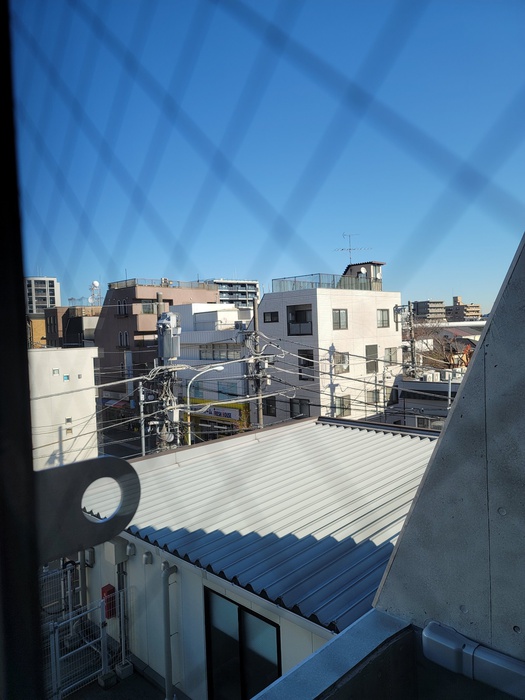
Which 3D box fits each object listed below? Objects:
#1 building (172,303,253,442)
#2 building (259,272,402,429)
[{"bbox_3d":[-1.333,1.972,44.673,8.850,12.350,10.000,0,3,42],"label":"building"},{"bbox_3d":[5.016,1.112,39.009,10.400,13.950,6.900,-4,3,-45],"label":"building"}]

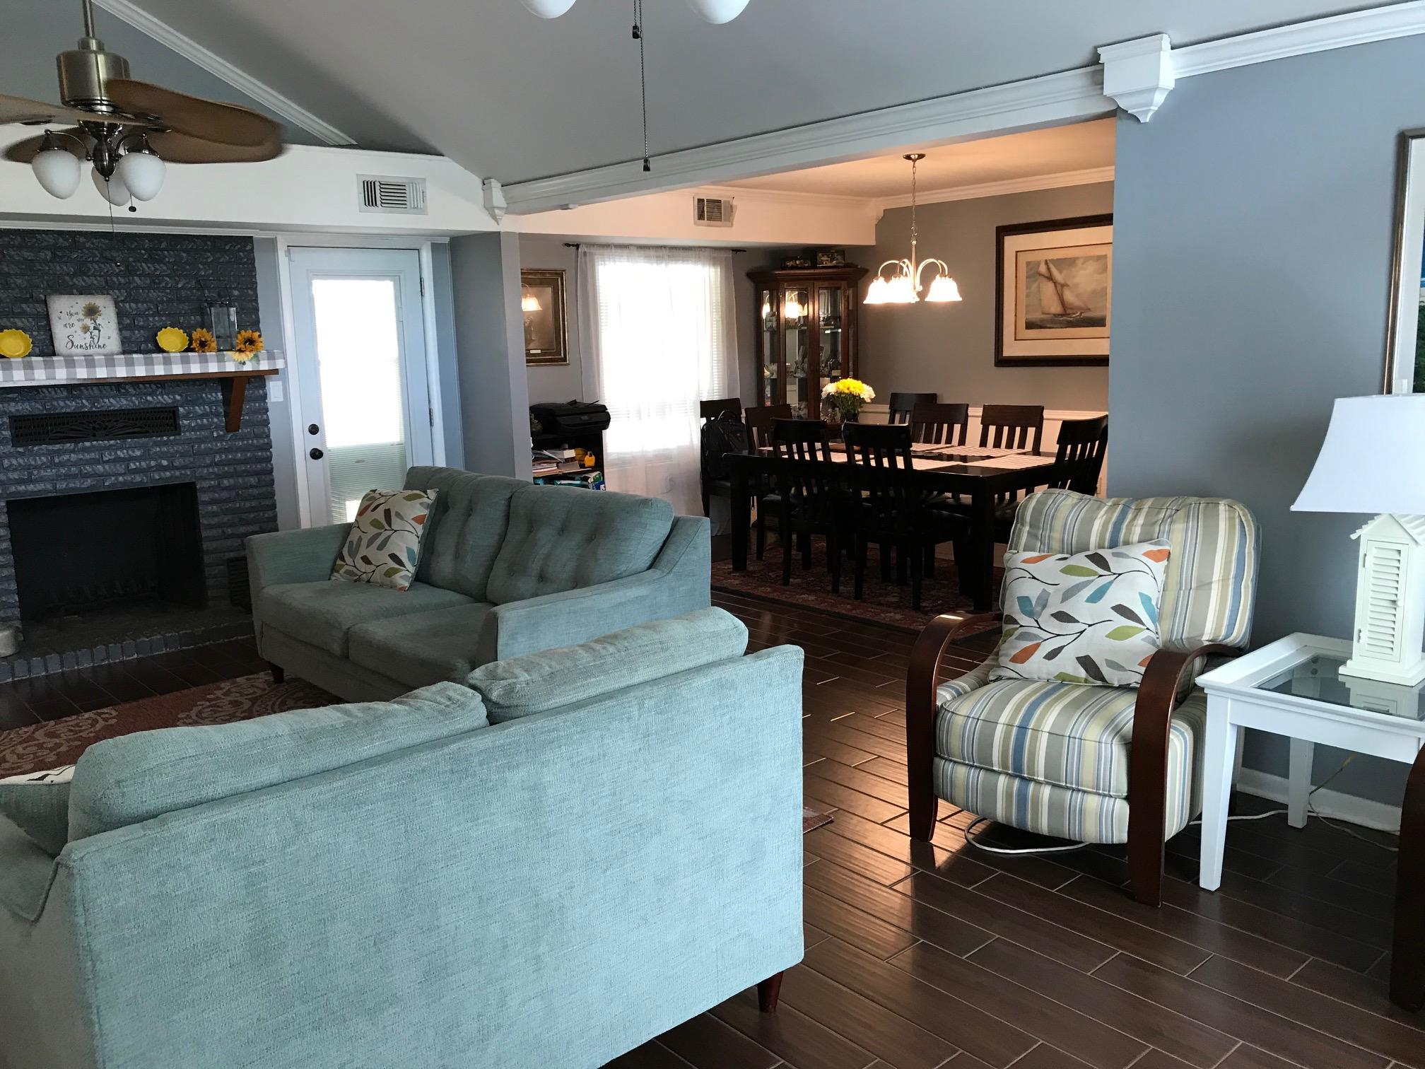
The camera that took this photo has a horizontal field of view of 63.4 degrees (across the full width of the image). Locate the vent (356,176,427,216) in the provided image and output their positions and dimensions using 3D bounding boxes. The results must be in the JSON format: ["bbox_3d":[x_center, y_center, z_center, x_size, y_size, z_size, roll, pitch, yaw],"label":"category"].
[{"bbox_3d":[-1.717,-1.829,6.221,0.398,0.195,0.020,-10,13,-41],"label":"vent"}]

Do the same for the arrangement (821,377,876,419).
[{"bbox_3d":[0.888,-0.763,7.474,0.340,0.445,0.340,-1,10,0],"label":"arrangement"}]

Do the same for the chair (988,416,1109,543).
[{"bbox_3d":[1.858,-0.146,6.404,0.460,1.010,0.580,-10,13,-41],"label":"chair"}]

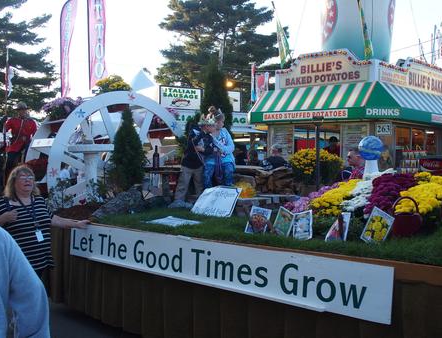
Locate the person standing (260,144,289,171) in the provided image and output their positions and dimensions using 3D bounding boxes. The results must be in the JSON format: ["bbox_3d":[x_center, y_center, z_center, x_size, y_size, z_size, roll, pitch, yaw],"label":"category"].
[{"bbox_3d":[1.010,0.420,9.200,0.420,1.730,0.540,0,1,-32],"label":"person standing"}]

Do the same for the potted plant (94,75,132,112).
[{"bbox_3d":[-1.360,-0.950,6.250,0.470,0.470,0.450,-1,1,-44],"label":"potted plant"}]

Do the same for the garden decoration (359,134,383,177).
[{"bbox_3d":[1.510,-0.110,5.000,0.260,0.480,0.260,0,1,0],"label":"garden decoration"}]

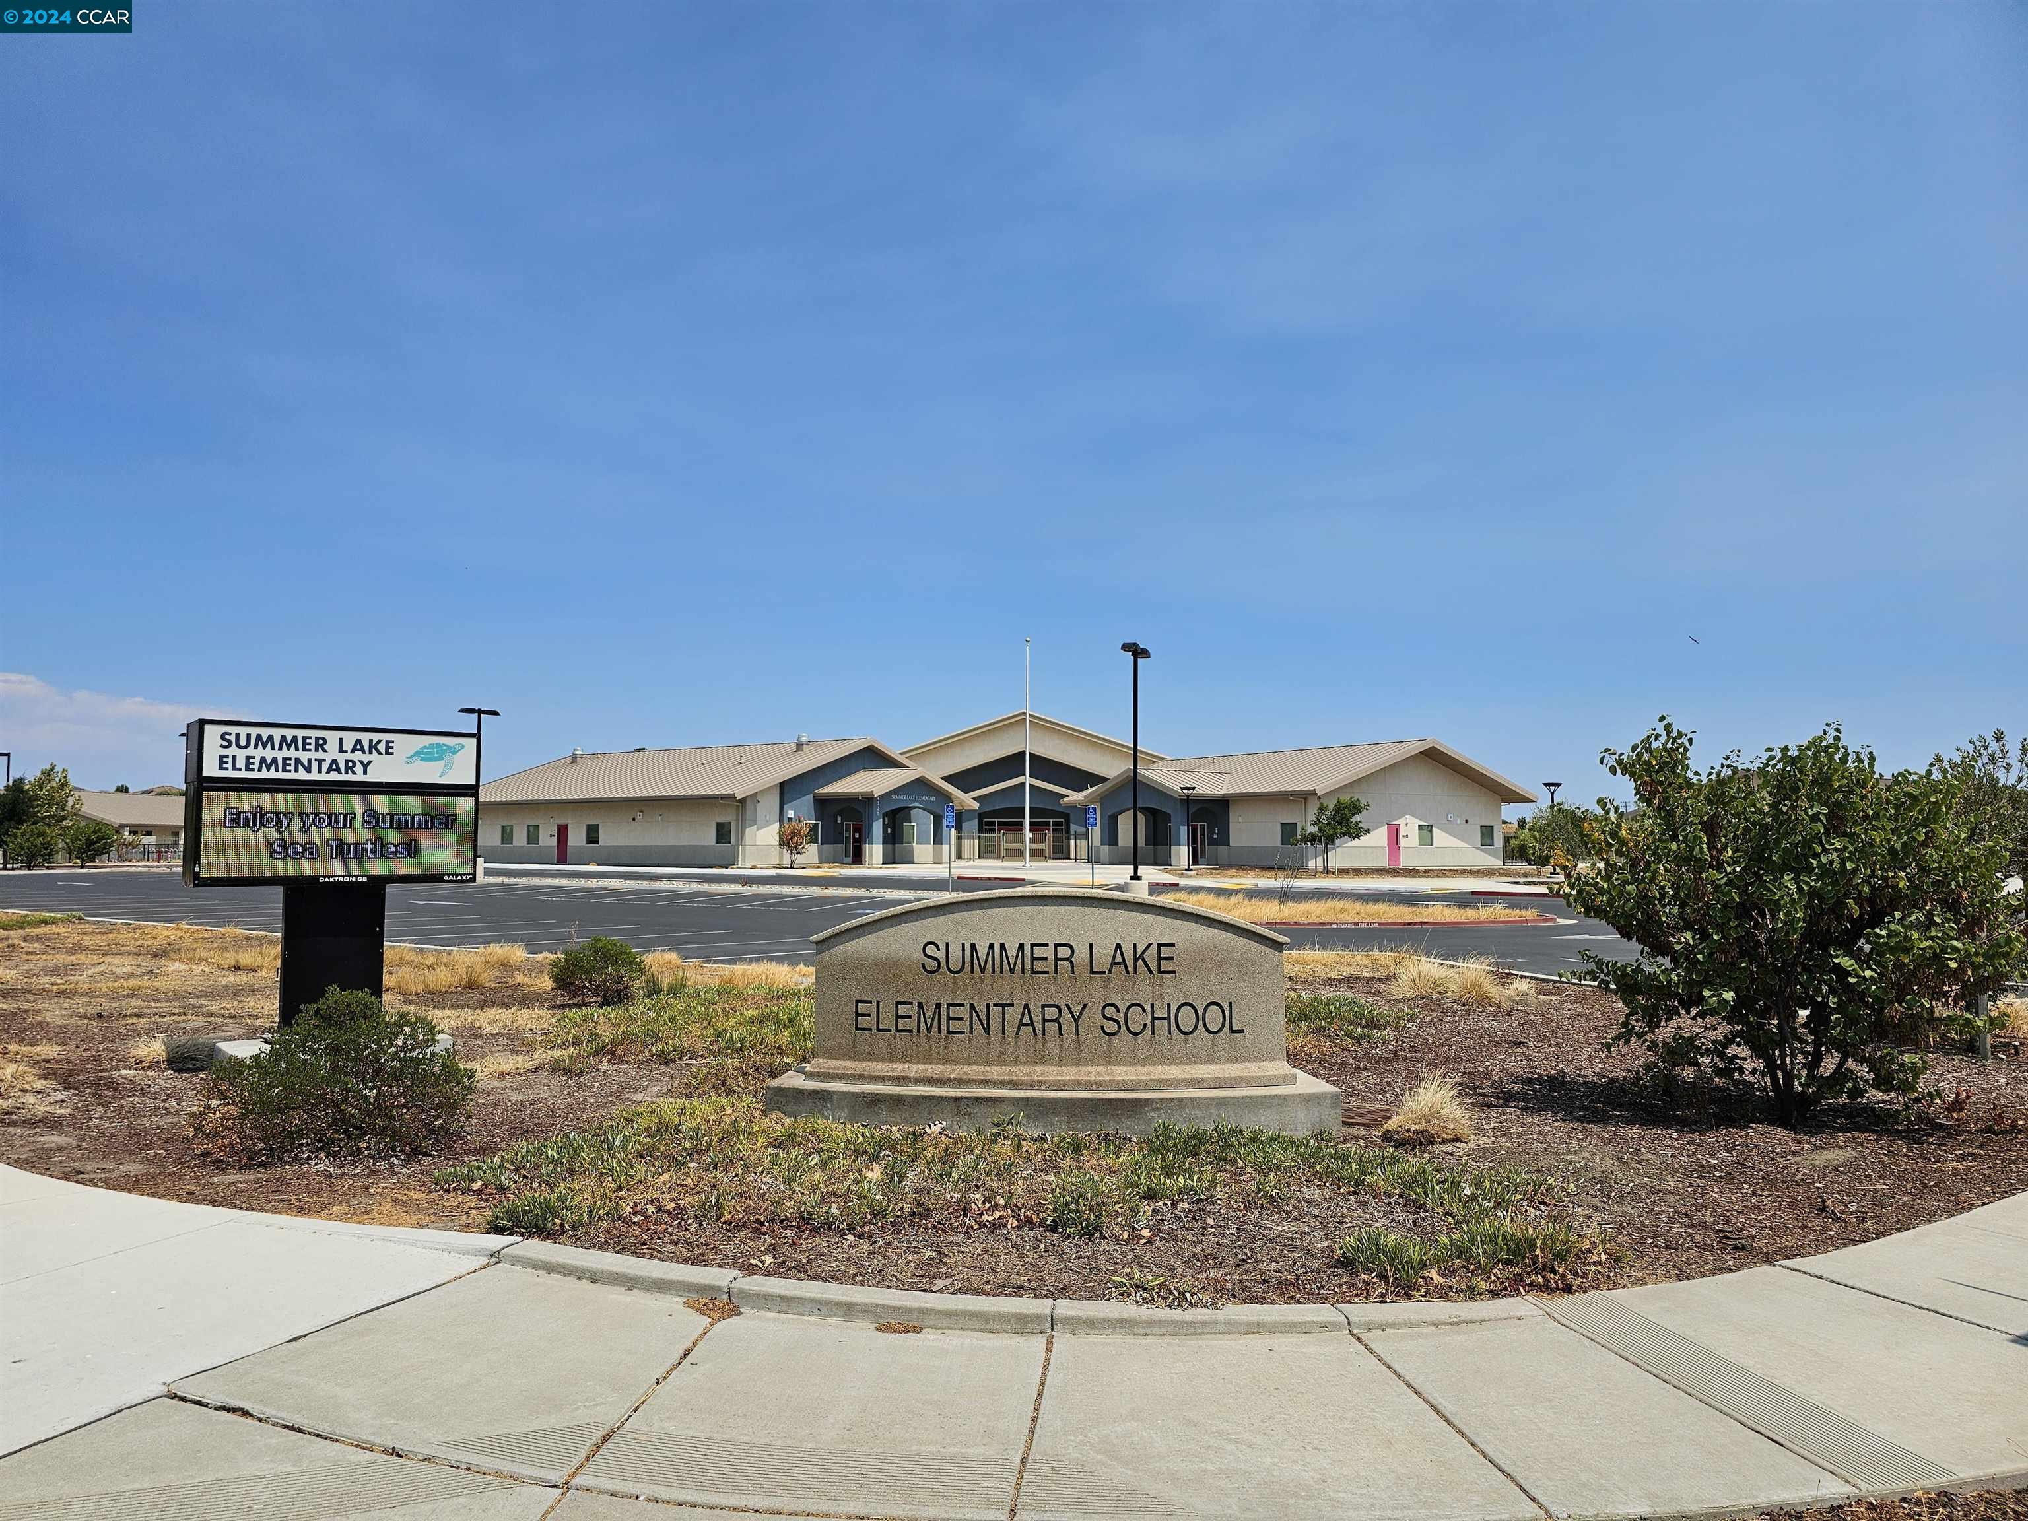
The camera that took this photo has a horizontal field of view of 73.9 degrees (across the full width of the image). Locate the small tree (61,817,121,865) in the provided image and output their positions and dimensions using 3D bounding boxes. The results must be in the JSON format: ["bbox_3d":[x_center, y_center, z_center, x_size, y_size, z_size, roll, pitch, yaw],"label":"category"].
[{"bbox_3d":[-54.744,4.868,80.000,2.900,2.957,2.800,3,-4,-34],"label":"small tree"}]

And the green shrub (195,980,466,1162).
[{"bbox_3d":[-4.232,1.901,8.400,1.500,0.966,1.350,2,-4,-27],"label":"green shrub"}]

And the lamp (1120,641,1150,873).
[{"bbox_3d":[3.220,0.038,35.800,0.450,6.293,1.700,-1,-4,17],"label":"lamp"}]

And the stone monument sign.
[{"bbox_3d":[0.254,1.620,8.916,3.651,1.535,1.269,0,-4,2],"label":"stone monument sign"}]

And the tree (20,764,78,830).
[{"bbox_3d":[-64.392,3.598,90.000,3.500,6.653,3.400,3,-5,-36],"label":"tree"}]

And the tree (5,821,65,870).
[{"bbox_3d":[-57.404,4.946,79.000,2.850,2.827,2.750,3,-5,-36],"label":"tree"}]

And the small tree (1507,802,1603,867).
[{"bbox_3d":[27.384,3.778,68.000,4.400,3.311,4.200,-1,-4,22],"label":"small tree"}]

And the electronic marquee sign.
[{"bbox_3d":[-6.231,0.422,12.421,2.326,1.430,0.609,3,-5,-39],"label":"electronic marquee sign"}]

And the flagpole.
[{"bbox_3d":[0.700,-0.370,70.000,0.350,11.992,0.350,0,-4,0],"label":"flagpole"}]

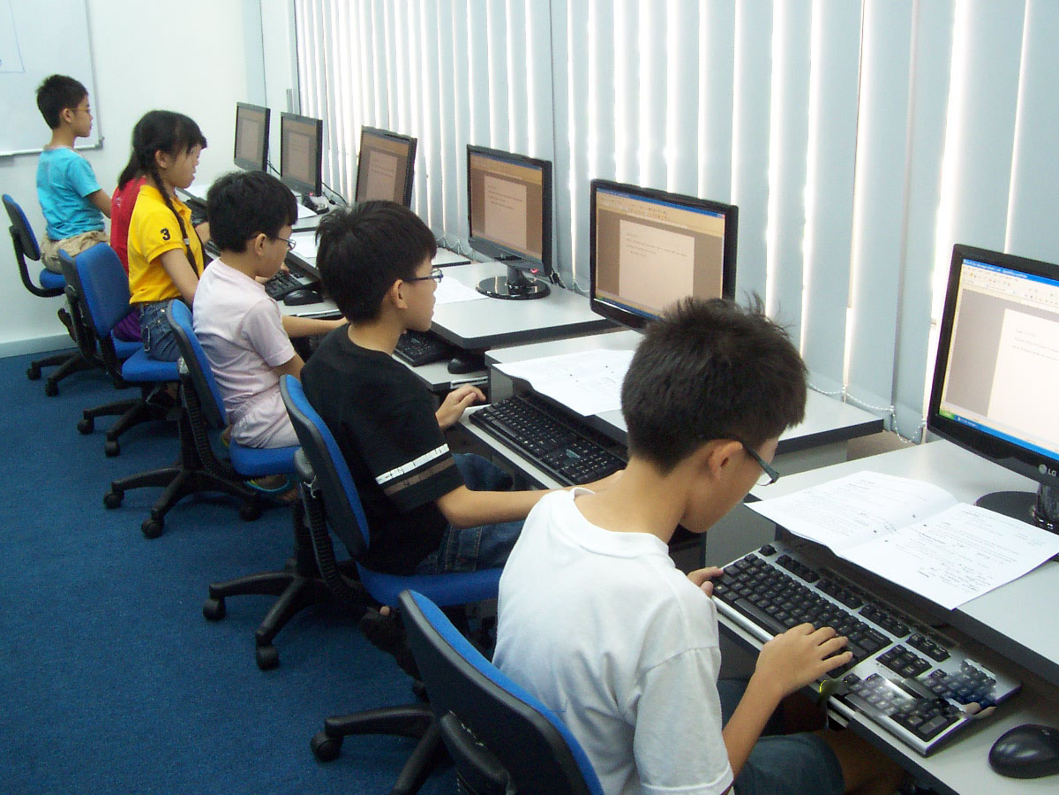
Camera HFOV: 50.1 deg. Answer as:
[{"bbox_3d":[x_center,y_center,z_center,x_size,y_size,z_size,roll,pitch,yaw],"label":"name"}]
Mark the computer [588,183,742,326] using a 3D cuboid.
[{"bbox_3d":[0.313,-0.265,2.527,0.210,0.387,0.445,-13,21,-33],"label":"computer"}]

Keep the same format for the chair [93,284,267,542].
[{"bbox_3d":[-1.128,-0.059,3.598,0.590,0.870,0.560,-3,18,-6],"label":"chair"}]

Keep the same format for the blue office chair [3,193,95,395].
[{"bbox_3d":[-2.016,-0.493,5.016,0.590,0.860,0.560,-10,20,-25],"label":"blue office chair"}]

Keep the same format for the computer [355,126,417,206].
[{"bbox_3d":[-0.500,-0.776,4.157,0.210,0.391,0.445,-11,20,-29],"label":"computer"}]

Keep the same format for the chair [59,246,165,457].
[{"bbox_3d":[-1.475,-0.230,4.315,0.590,0.770,0.560,-10,20,-25],"label":"chair"}]

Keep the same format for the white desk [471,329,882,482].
[{"bbox_3d":[0.240,0.329,2.525,0.570,0.740,0.844,-10,20,-25],"label":"white desk"}]

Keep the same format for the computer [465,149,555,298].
[{"bbox_3d":[-0.031,-0.514,3.308,0.210,0.396,0.445,-11,21,-29],"label":"computer"}]

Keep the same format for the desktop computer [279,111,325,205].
[{"bbox_3d":[-0.962,-1.020,4.937,0.210,0.394,0.445,-12,21,-29],"label":"desktop computer"}]

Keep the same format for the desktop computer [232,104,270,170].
[{"bbox_3d":[-1.390,-1.292,5.813,0.210,0.391,0.445,-12,21,-30],"label":"desktop computer"}]

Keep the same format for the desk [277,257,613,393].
[{"bbox_3d":[-0.199,0.067,3.366,0.570,0.740,0.846,-10,20,-25],"label":"desk"}]

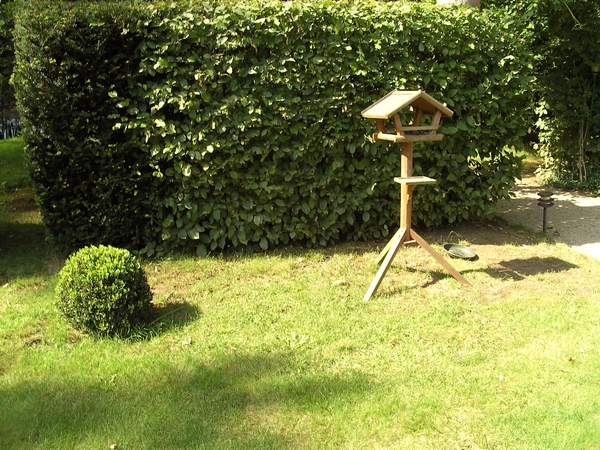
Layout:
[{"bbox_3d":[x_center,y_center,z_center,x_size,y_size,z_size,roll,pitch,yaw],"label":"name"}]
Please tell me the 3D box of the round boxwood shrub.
[{"bbox_3d":[-1.145,0.363,3.780,0.545,0.485,0.545,-1,14,0],"label":"round boxwood shrub"}]

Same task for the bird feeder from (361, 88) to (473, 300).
[{"bbox_3d":[0.662,-0.264,4.420,0.806,1.316,0.704,-7,15,-21],"label":"bird feeder"}]

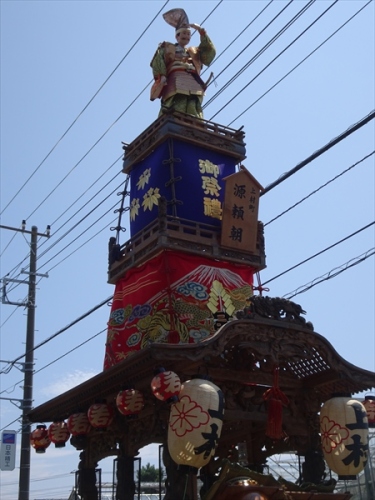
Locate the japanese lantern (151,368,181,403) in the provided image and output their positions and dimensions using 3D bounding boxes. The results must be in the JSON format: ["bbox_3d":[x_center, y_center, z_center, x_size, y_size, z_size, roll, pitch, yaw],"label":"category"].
[{"bbox_3d":[-0.182,1.176,6.260,0.260,0.325,0.260,-20,-22,-4],"label":"japanese lantern"}]

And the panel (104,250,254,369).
[{"bbox_3d":[-0.035,0.848,8.591,1.320,1.170,1.300,12,-26,-31],"label":"panel"}]

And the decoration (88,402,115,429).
[{"bbox_3d":[-0.822,1.574,6.826,0.243,0.272,0.243,-2,-22,0],"label":"decoration"}]

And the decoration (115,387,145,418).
[{"bbox_3d":[-0.502,1.342,6.355,0.243,0.272,0.243,3,-23,-14],"label":"decoration"}]

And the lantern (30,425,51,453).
[{"bbox_3d":[-1.826,2.349,9.000,0.260,0.325,0.260,-2,-22,-1],"label":"lantern"}]

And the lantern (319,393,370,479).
[{"bbox_3d":[1.544,1.827,7.057,0.477,0.830,0.477,9,-25,-26],"label":"lantern"}]

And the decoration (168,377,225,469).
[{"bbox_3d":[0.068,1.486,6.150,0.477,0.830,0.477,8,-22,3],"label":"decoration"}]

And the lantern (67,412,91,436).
[{"bbox_3d":[-1.230,1.971,8.150,0.260,0.325,0.260,12,-26,-31],"label":"lantern"}]

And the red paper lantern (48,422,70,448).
[{"bbox_3d":[-1.531,2.210,8.650,0.260,0.325,0.260,12,-26,-31],"label":"red paper lantern"}]

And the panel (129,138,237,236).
[{"bbox_3d":[-0.026,-0.538,8.653,0.994,1.127,0.963,12,-26,-32],"label":"panel"}]

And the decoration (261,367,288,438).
[{"bbox_3d":[0.803,1.401,6.591,0.246,0.676,0.154,12,-26,-32],"label":"decoration"}]

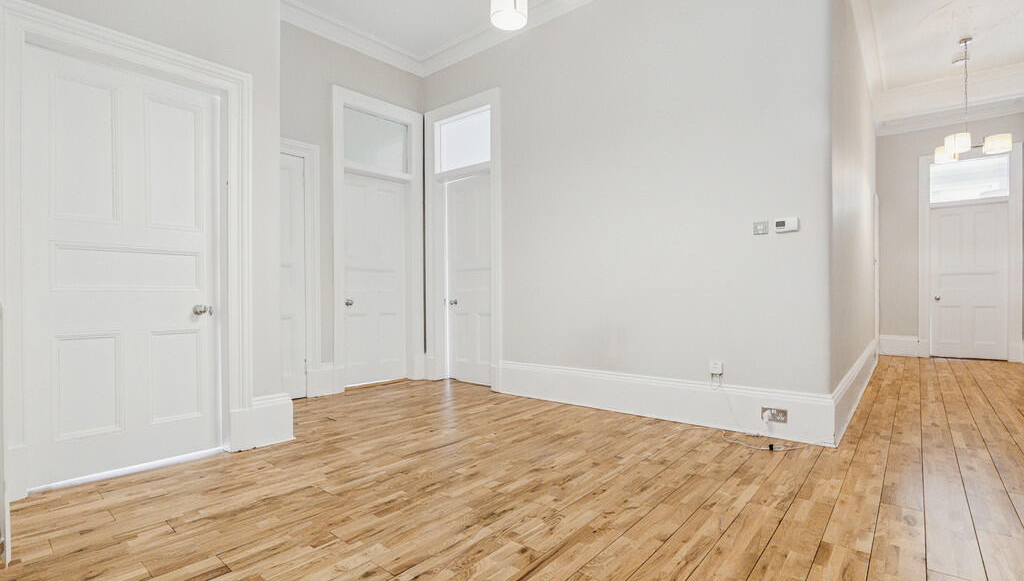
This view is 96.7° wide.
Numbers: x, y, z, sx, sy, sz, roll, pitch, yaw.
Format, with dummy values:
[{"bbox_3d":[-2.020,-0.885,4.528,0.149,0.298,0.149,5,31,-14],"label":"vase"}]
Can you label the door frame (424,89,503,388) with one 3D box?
[{"bbox_3d":[-0.490,-0.495,4.802,1.080,2.970,0.140,0,0,37],"label":"door frame"}]

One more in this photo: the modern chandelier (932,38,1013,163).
[{"bbox_3d":[4.900,-2.065,4.870,0.610,1.220,0.620,0,0,41],"label":"modern chandelier"}]

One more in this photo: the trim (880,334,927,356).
[{"bbox_3d":[5.893,0.825,6.863,0.540,0.305,0.045,0,0,37],"label":"trim"}]

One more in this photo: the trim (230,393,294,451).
[{"bbox_3d":[-1.587,0.827,2.889,0.050,0.315,0.369,0,0,42],"label":"trim"}]

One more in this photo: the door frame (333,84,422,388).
[{"bbox_3d":[-1.410,-0.491,4.798,0.140,2.970,1.040,0,0,44],"label":"door frame"}]

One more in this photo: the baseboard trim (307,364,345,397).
[{"bbox_3d":[-1.777,0.843,4.330,0.045,0.300,0.362,0,0,44],"label":"baseboard trim"}]

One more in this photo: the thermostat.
[{"bbox_3d":[1.811,-0.426,2.994,0.132,0.088,0.028,0,0,37],"label":"thermostat"}]

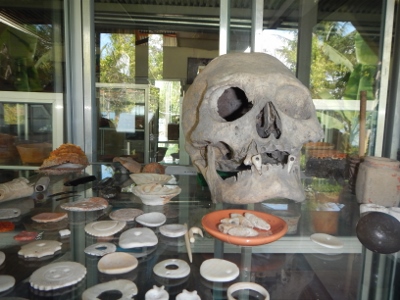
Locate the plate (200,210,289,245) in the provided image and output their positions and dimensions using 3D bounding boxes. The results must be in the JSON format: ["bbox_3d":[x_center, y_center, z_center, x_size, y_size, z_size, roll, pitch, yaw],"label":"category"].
[{"bbox_3d":[0.035,0.064,0.257,0.068,0.010,0.068,1,7,0],"label":"plate"}]

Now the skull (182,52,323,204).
[{"bbox_3d":[0.059,-0.029,0.393,0.147,0.184,0.202,0,-6,-6],"label":"skull"}]

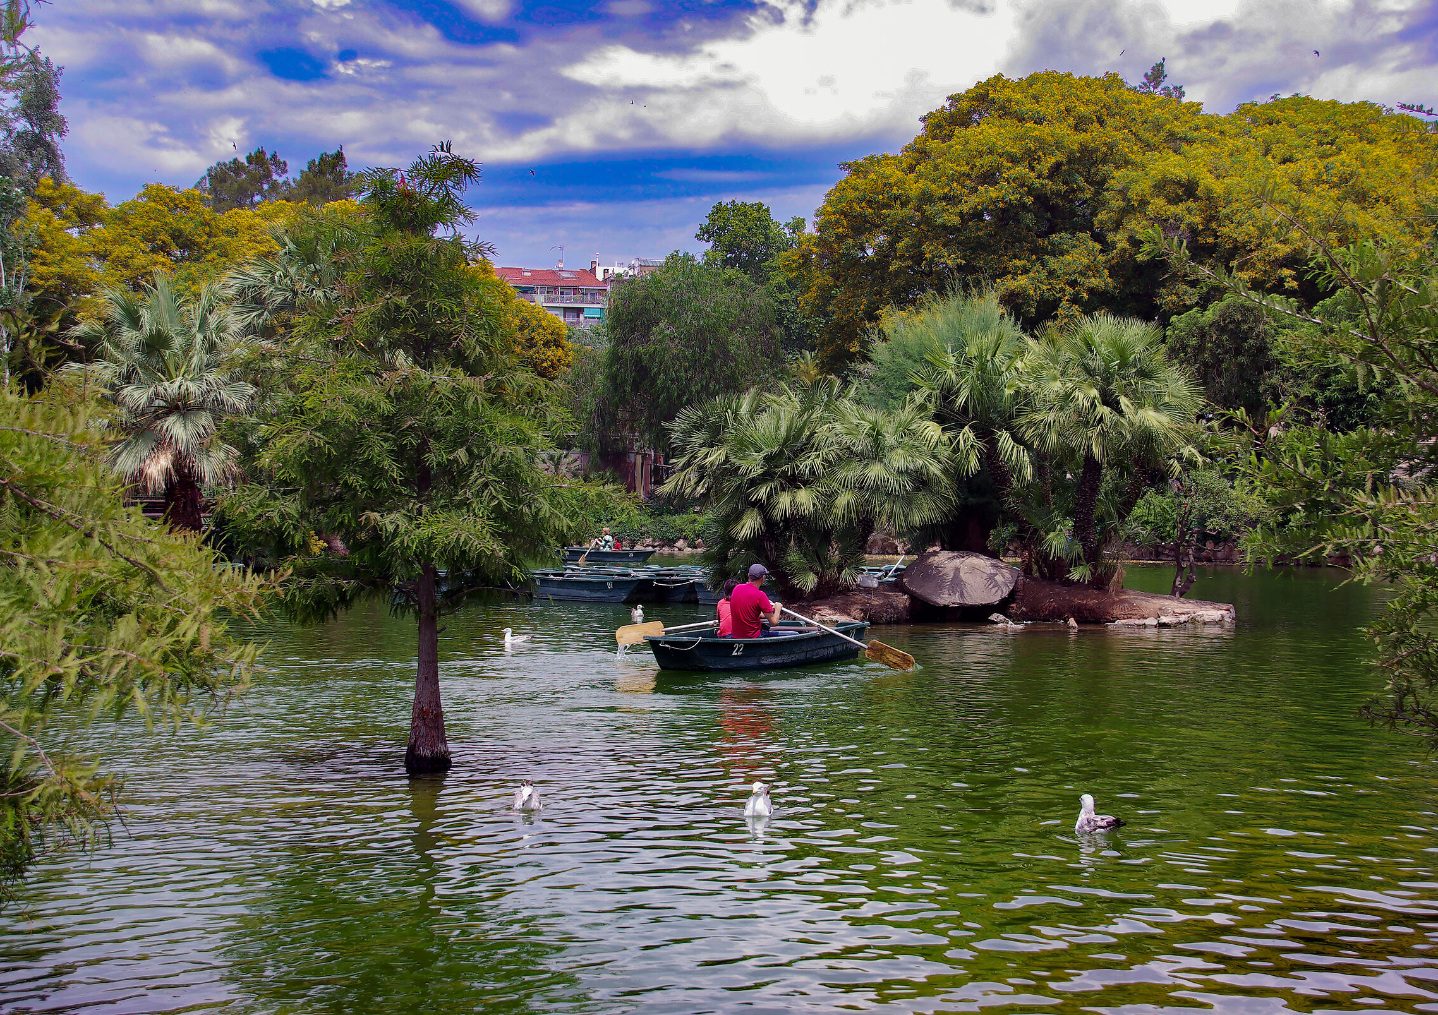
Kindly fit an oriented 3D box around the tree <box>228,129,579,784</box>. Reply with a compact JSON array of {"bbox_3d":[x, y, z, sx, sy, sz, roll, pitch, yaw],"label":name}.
[{"bbox_3d":[-2.280,-0.340,13.800,2.500,4.450,2.450,0,0,0],"label":"tree"}]

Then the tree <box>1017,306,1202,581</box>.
[{"bbox_3d":[6.160,-0.940,30.500,2.850,4.250,2.750,0,0,0],"label":"tree"}]

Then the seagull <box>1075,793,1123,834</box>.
[{"bbox_3d":[2.270,1.830,11.650,0.400,0.240,0.180,0,1,-32],"label":"seagull"}]

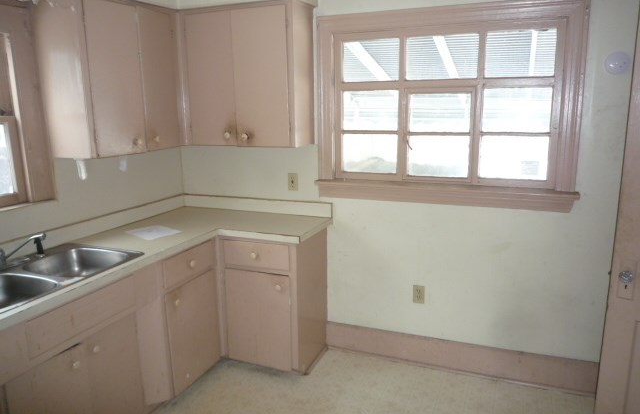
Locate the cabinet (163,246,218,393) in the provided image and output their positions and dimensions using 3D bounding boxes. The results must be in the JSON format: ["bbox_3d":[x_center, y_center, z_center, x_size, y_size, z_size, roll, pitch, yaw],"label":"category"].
[{"bbox_3d":[-0.971,0.589,2.727,0.580,0.790,0.440,4,12,22],"label":"cabinet"}]

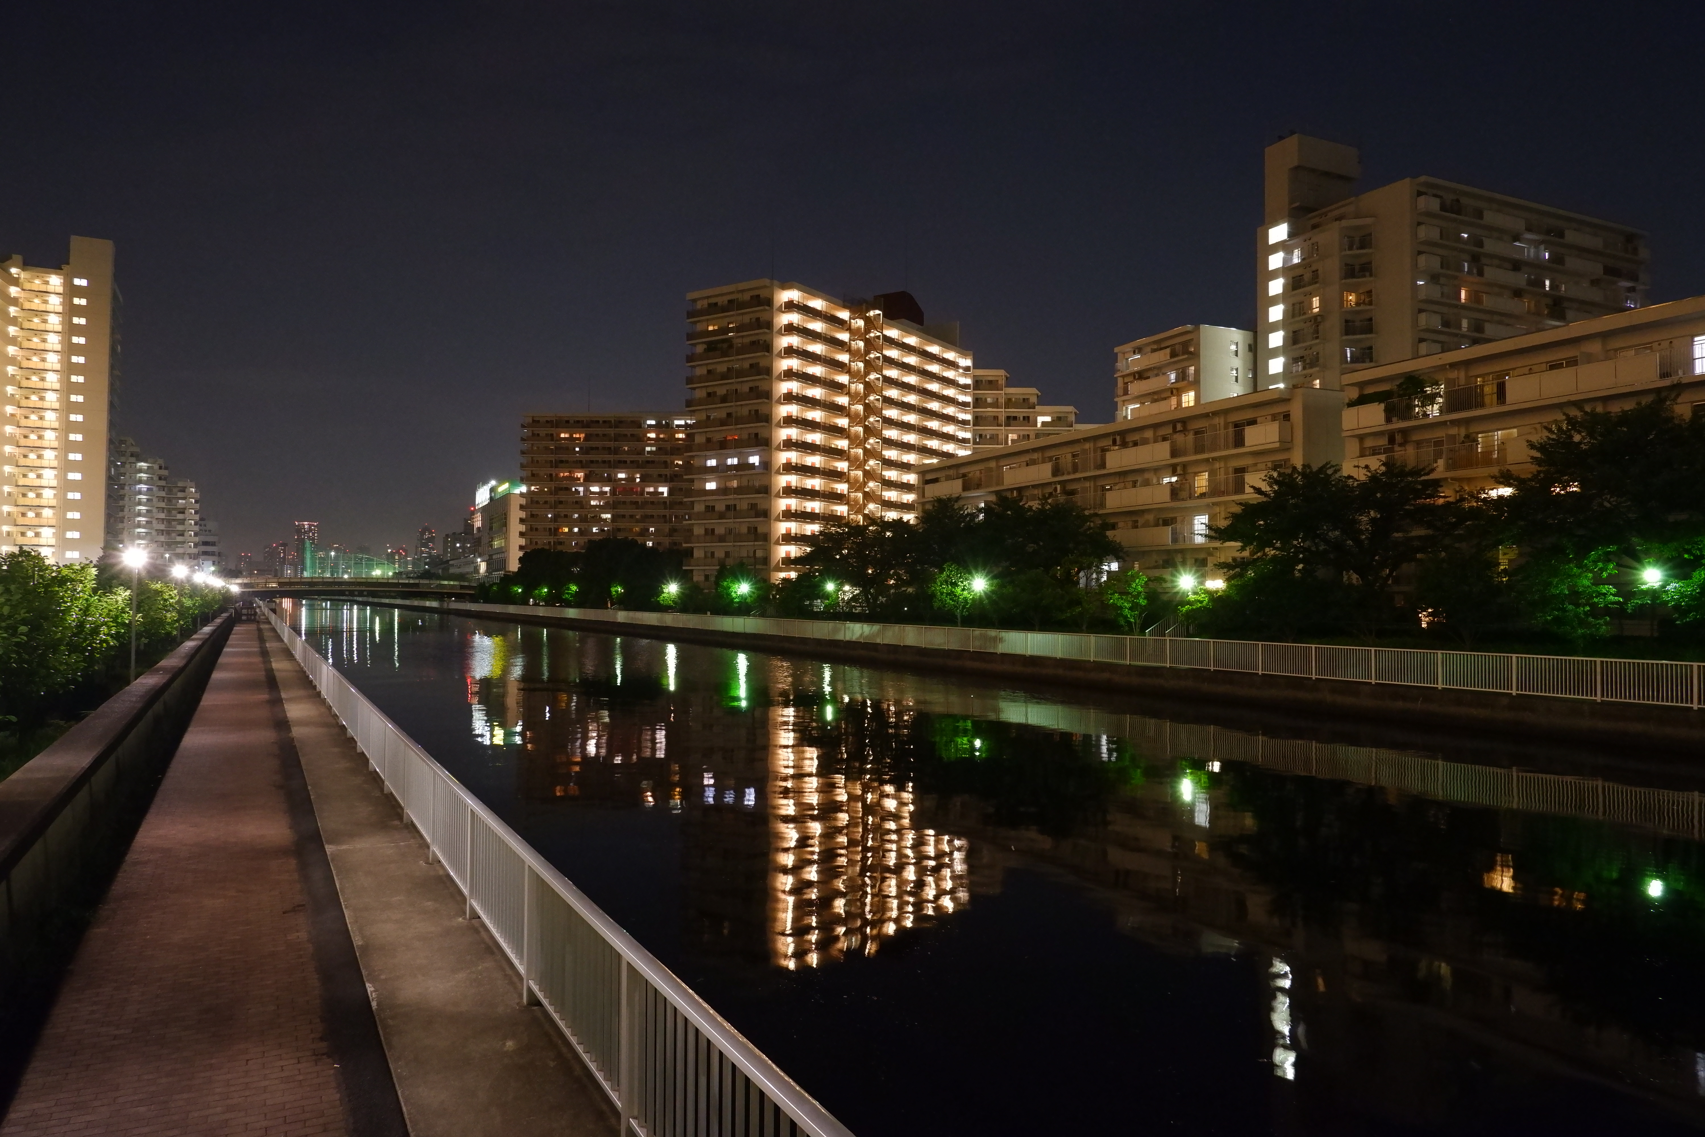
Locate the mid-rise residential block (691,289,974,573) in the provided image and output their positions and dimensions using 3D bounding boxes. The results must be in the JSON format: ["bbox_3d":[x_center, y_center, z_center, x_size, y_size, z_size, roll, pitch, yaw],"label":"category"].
[{"bbox_3d":[-0.741,-13.790,152.012,13.453,41.467,50.999,-1,-2,33],"label":"mid-rise residential block"}]

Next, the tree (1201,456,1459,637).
[{"bbox_3d":[21.343,-0.532,48.368,10.939,8.278,9.500,0,-2,24],"label":"tree"}]

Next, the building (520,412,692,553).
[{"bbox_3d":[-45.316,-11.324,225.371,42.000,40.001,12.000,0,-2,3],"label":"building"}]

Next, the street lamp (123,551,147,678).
[{"bbox_3d":[-16.007,1.591,24.260,0.500,4.046,0.500,1,-2,-29],"label":"street lamp"}]

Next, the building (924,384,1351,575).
[{"bbox_3d":[19.142,-2.346,77.438,9.500,14.100,37.619,1,-2,-29],"label":"building"}]

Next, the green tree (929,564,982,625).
[{"bbox_3d":[6.500,1.820,69.018,3.294,4.318,3.294,0,-2,5],"label":"green tree"}]

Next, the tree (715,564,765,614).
[{"bbox_3d":[-10.200,2.110,99.350,4.742,5.196,4.742,1,-2,-6],"label":"tree"}]

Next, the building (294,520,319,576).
[{"bbox_3d":[-901.002,-15.638,1801.667,37.000,125.144,37.000,1,-2,-27],"label":"building"}]

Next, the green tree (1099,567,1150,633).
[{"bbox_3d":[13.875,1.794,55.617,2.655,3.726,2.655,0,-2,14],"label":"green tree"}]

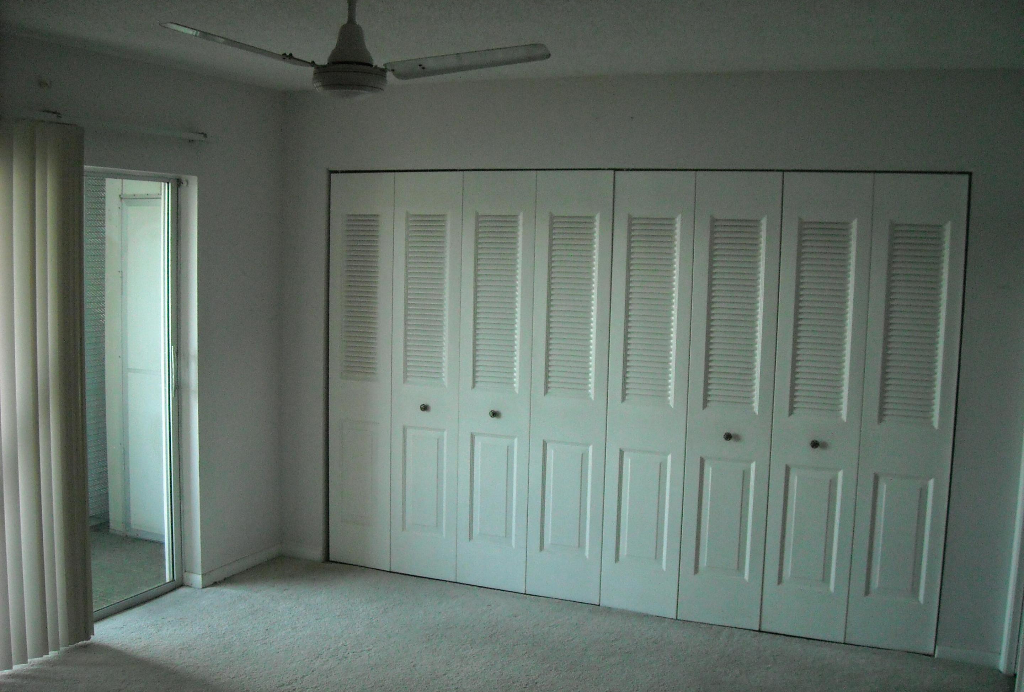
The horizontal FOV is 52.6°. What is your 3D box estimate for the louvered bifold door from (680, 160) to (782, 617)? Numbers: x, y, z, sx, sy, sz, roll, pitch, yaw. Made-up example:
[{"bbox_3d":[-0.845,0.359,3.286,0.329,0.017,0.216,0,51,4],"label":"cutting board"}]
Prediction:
[{"bbox_3d":[0.957,0.251,4.593,0.366,2.015,0.035,4,7,22],"label":"louvered bifold door"}]

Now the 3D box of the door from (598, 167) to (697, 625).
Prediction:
[{"bbox_3d":[0.614,0.228,4.731,0.366,2.015,0.035,4,7,22],"label":"door"}]

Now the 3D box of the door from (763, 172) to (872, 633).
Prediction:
[{"bbox_3d":[1.300,0.274,4.456,0.366,2.015,0.035,4,7,22],"label":"door"}]

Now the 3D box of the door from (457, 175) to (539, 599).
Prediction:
[{"bbox_3d":[-0.071,0.183,5.006,0.366,2.015,0.035,4,7,22],"label":"door"}]

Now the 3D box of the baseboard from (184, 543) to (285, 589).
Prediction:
[{"bbox_3d":[-1.427,1.109,5.301,0.132,0.073,0.600,4,7,22],"label":"baseboard"}]

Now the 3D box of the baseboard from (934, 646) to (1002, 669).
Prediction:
[{"bbox_3d":[1.894,1.286,4.303,0.238,0.060,0.015,4,7,22],"label":"baseboard"}]

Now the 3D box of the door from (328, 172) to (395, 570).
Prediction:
[{"bbox_3d":[-0.757,0.137,5.280,0.366,2.015,0.035,4,7,22],"label":"door"}]

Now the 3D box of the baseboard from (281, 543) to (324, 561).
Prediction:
[{"bbox_3d":[-1.111,1.095,5.504,0.255,0.073,0.015,4,7,22],"label":"baseboard"}]

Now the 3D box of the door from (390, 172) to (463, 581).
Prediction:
[{"bbox_3d":[-0.414,0.160,5.143,0.366,2.015,0.035,4,7,22],"label":"door"}]

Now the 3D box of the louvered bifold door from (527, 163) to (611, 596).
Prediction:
[{"bbox_3d":[0.271,0.206,4.868,0.366,2.015,0.035,4,7,22],"label":"louvered bifold door"}]

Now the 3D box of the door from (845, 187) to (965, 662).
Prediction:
[{"bbox_3d":[1.643,0.297,4.318,0.366,2.015,0.035,4,7,22],"label":"door"}]

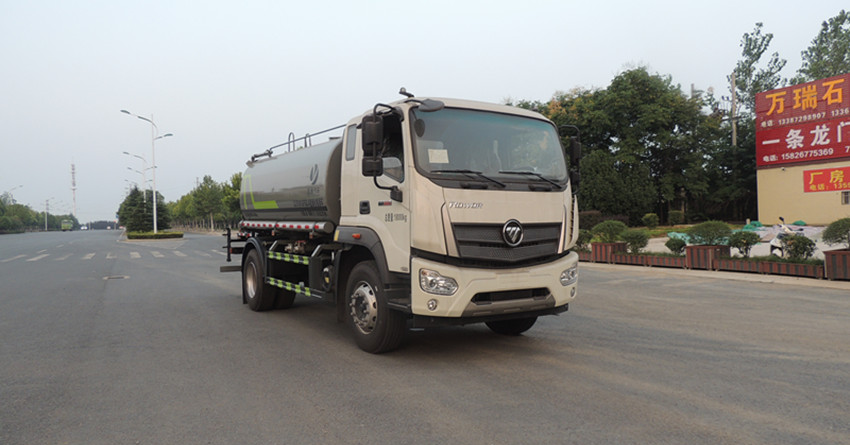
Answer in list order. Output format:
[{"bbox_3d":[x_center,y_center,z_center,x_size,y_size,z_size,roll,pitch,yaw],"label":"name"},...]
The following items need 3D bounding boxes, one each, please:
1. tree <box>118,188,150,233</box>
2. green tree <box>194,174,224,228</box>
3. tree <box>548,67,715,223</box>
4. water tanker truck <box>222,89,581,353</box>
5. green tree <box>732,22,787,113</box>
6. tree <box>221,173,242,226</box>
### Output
[{"bbox_3d":[-34.137,-1.405,69.000,3.750,5.860,3.800,-1,0,0],"label":"tree"},{"bbox_3d":[-32.335,-2.912,88.000,4.780,8.510,4.800,-1,0,0],"label":"green tree"},{"bbox_3d":[12.842,-4.773,37.000,10.680,9.800,8.500,-1,0,0],"label":"tree"},{"bbox_3d":[-1.061,0.019,9.326,2.580,2.910,7.730,-1,0,-31],"label":"water tanker truck"},{"bbox_3d":[26.115,-7.807,46.000,4.840,15.610,4.800,-1,0,0],"label":"green tree"},{"bbox_3d":[-29.022,-3.208,90.000,4.740,8.860,4.800,-1,0,0],"label":"tree"}]

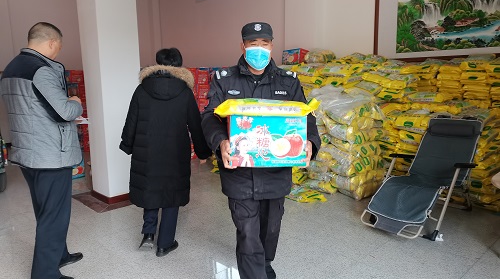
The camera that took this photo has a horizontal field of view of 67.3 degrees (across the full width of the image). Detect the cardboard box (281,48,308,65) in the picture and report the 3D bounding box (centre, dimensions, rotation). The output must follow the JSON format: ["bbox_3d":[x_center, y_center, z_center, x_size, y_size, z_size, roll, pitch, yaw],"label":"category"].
[{"bbox_3d":[0.797,-1.428,6.524,0.260,0.255,0.380,-10,13,-43],"label":"cardboard box"}]

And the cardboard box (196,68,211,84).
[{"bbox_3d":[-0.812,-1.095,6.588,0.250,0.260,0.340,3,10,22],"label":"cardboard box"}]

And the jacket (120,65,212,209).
[{"bbox_3d":[-0.650,-0.014,2.934,0.700,1.100,0.460,1,9,8],"label":"jacket"}]

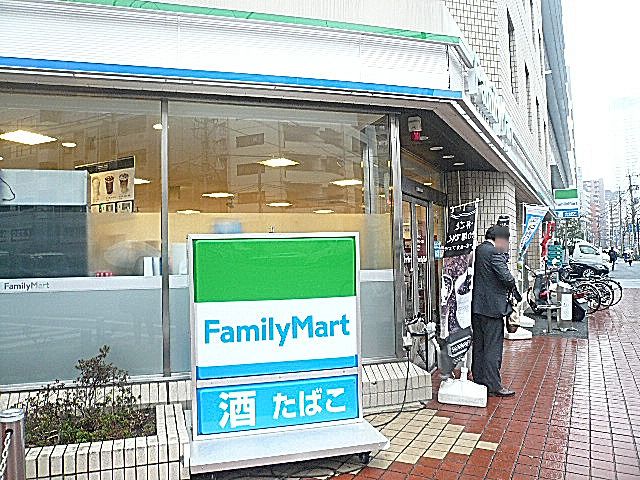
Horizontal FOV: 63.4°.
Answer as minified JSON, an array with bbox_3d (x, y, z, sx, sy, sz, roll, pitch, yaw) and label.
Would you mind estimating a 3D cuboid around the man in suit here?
[{"bbox_3d":[1.763,0.699,5.295,0.420,1.720,0.480,-1,-1,-15],"label":"man in suit"}]

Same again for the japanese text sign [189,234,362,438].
[{"bbox_3d":[-0.321,0.693,3.971,1.300,1.460,0.180,-1,-1,-17],"label":"japanese text sign"}]

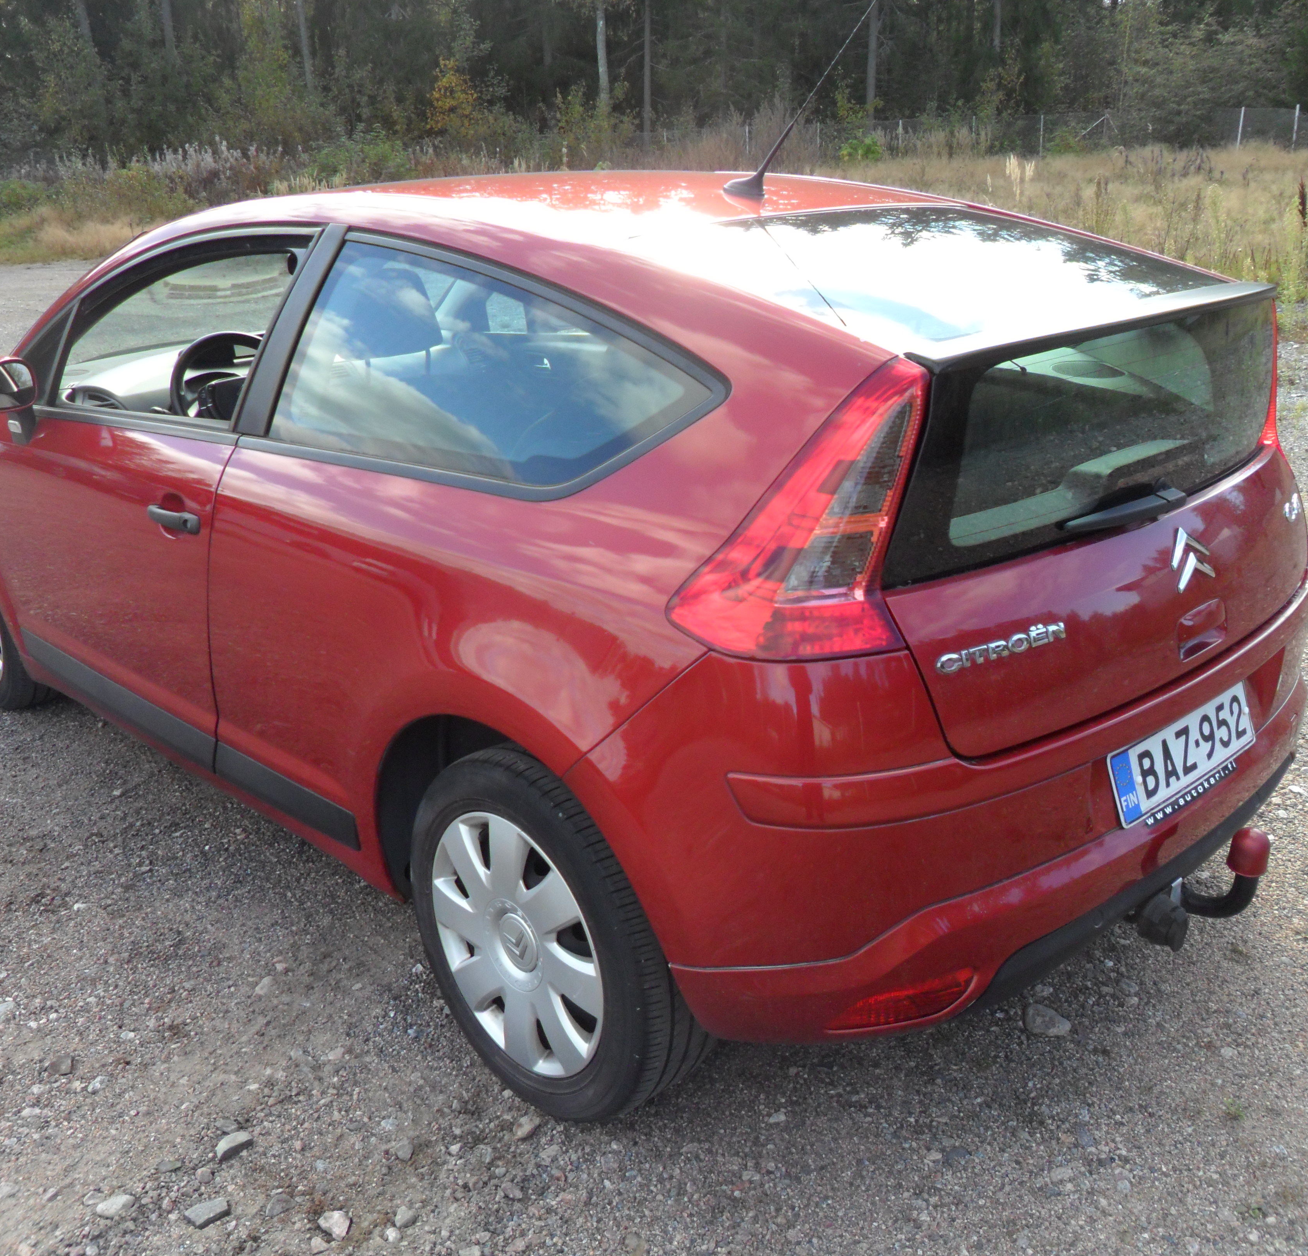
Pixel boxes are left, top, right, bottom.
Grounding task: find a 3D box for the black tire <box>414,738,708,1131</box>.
[{"bbox_3d":[-0.155,0.484,2.187,0.210,0.620,0.625,-19,26,-40],"label":"black tire"}]

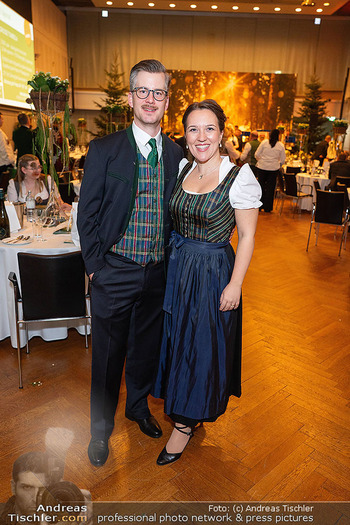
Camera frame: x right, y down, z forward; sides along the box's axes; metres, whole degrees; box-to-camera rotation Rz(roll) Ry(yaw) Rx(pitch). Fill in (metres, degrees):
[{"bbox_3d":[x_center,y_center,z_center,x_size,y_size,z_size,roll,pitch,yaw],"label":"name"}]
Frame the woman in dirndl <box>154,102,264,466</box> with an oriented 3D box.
[{"bbox_3d":[0.120,0.140,2.009,0.470,1.710,0.410,8,18,19],"label":"woman in dirndl"}]

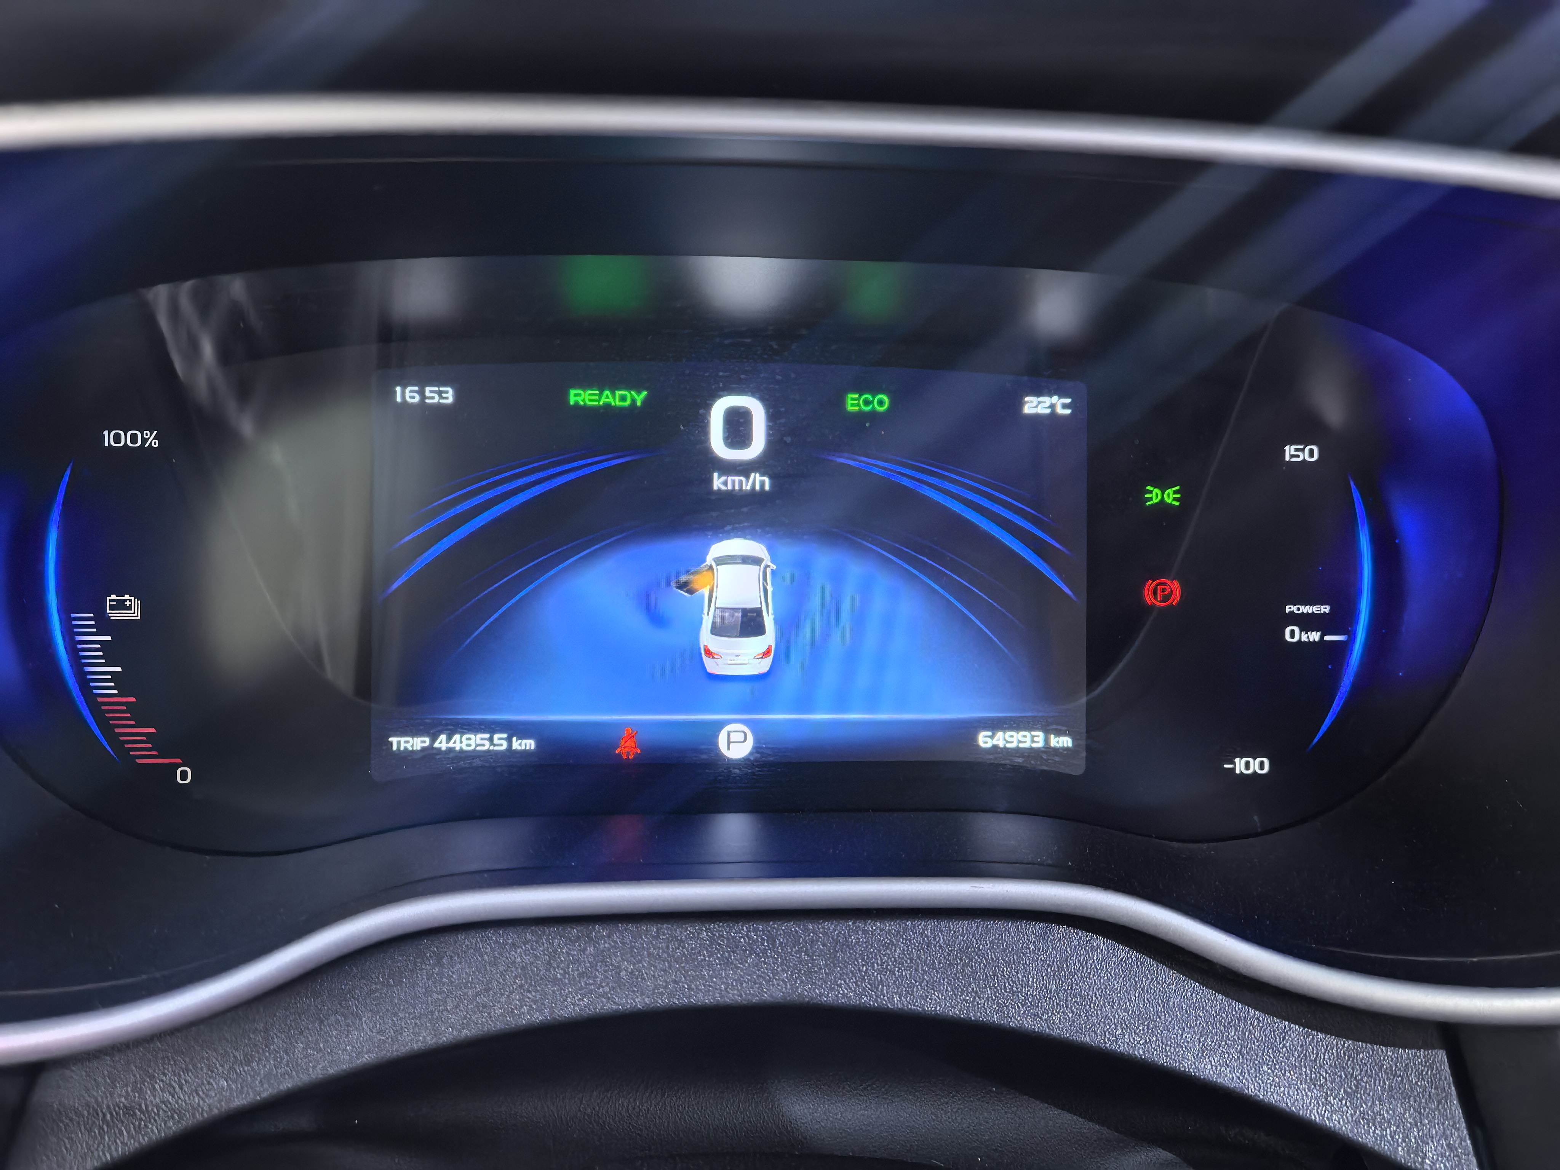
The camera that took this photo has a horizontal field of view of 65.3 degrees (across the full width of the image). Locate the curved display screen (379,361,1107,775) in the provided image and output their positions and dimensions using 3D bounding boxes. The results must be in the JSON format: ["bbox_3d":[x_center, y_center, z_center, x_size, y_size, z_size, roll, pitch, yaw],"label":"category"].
[{"bbox_3d":[-0.011,-0.002,0.274,0.159,0.090,0.014,0,-1,-5],"label":"curved display screen"}]

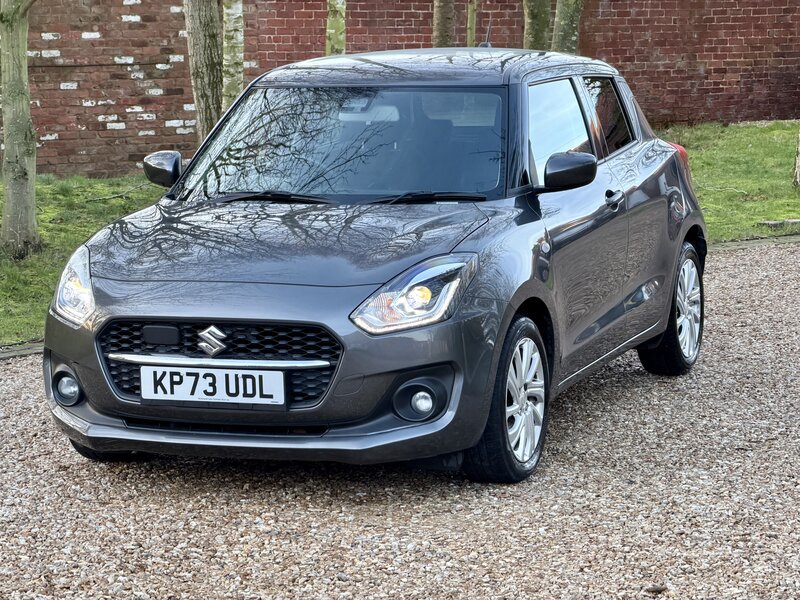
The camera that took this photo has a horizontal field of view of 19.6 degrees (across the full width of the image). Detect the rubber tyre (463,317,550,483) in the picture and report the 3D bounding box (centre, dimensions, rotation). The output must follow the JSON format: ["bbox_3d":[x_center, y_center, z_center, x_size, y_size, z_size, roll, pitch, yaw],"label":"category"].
[{"bbox_3d":[0.358,0.346,8.113,0.190,0.605,0.605,1,8,20],"label":"rubber tyre"}]

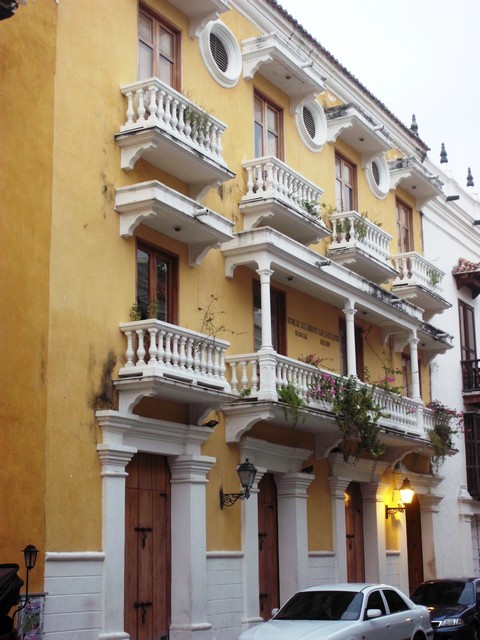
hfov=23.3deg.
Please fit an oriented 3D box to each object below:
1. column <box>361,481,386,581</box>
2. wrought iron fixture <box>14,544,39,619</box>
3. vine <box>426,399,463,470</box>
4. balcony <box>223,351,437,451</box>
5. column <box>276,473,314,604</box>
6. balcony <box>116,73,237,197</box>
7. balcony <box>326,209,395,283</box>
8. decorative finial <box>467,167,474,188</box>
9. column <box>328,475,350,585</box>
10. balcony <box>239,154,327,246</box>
[{"bbox_3d":[3.073,5.385,26.130,0.515,3.306,0.659,-7,-13,27],"label":"column"},{"bbox_3d":[-2.291,2.806,12.500,0.210,0.790,0.190,-7,-13,27],"label":"wrought iron fixture"},{"bbox_3d":[5.043,2.811,28.505,0.474,1.607,1.236,-7,-13,27],"label":"vine"},{"bbox_3d":[2.221,2.193,25.248,0.980,1.540,9.200,-7,-13,26],"label":"balcony"},{"bbox_3d":[1.093,4.650,22.425,0.515,3.306,0.659,-7,-13,27],"label":"column"},{"bbox_3d":[-1.004,-2.910,19.156,0.721,1.236,2.659,-7,-13,27],"label":"balcony"},{"bbox_3d":[2.992,-1.512,27.985,0.740,1.450,2.880,-7,-13,26],"label":"balcony"},{"bbox_3d":[7.426,-4.634,37.678,0.216,0.649,0.216,-7,-13,27],"label":"decorative finial"},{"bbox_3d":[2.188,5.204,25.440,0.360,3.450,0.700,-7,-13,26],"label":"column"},{"bbox_3d":[0.914,-2.198,22.744,0.721,1.236,2.659,-7,-13,27],"label":"balcony"}]

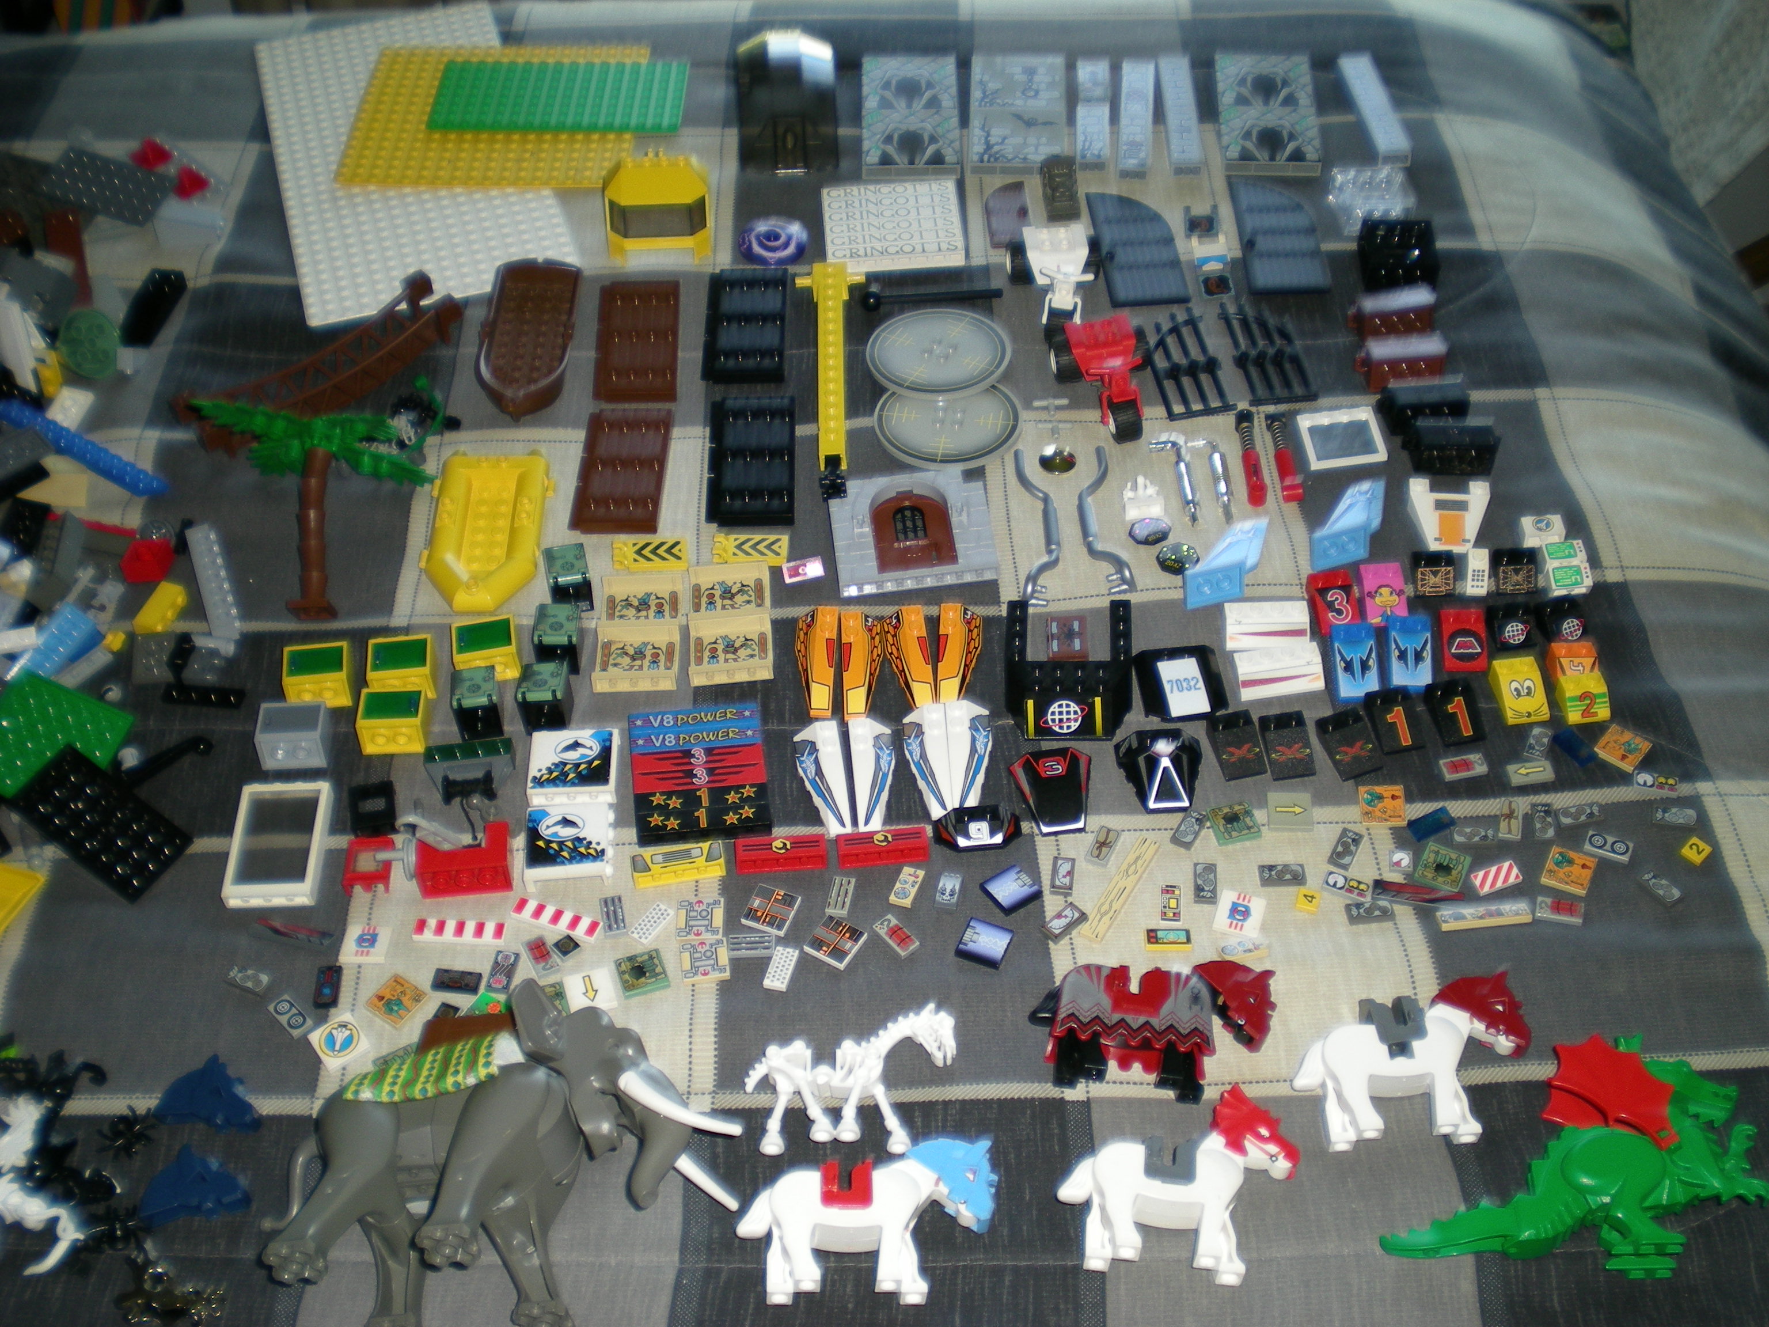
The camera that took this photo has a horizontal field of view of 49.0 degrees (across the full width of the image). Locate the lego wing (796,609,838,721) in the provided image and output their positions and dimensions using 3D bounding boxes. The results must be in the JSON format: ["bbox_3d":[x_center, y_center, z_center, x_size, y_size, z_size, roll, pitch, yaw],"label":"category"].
[{"bbox_3d":[-0.026,0.000,0.751,0.017,0.011,0.048,0,49,3],"label":"lego wing"}]

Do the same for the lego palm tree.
[{"bbox_3d":[-0.234,-0.066,0.796,0.106,0.042,0.103,-6,58,-3],"label":"lego palm tree"}]

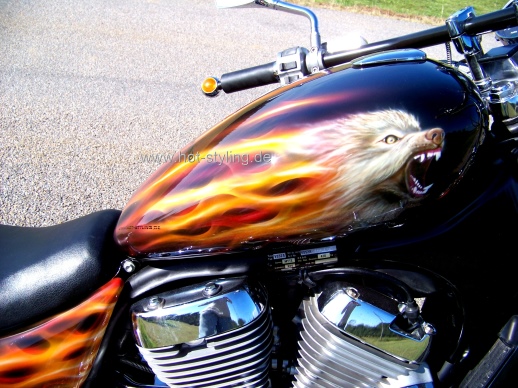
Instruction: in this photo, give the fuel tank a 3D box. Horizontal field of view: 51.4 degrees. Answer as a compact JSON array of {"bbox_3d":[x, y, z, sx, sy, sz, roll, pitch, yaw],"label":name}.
[{"bbox_3d":[0.060,-0.065,0.800,0.565,0.245,0.285,-5,26,3],"label":"fuel tank"}]

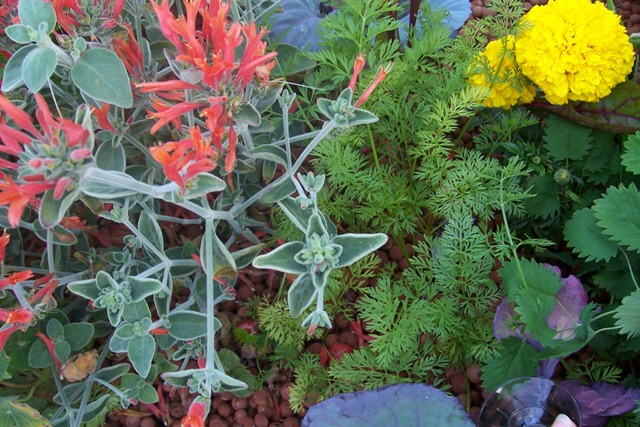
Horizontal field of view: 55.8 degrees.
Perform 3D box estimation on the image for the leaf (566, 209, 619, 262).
[{"bbox_3d":[0.231,0.017,0.512,0.048,0.009,0.038,33,76,6],"label":"leaf"}]

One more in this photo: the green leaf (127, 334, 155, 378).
[{"bbox_3d":[-0.149,0.119,0.503,0.023,0.007,0.036,-8,73,-2],"label":"green leaf"}]

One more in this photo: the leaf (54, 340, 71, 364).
[{"bbox_3d":[-0.238,0.128,0.556,0.015,0.006,0.022,-18,95,-6],"label":"leaf"}]

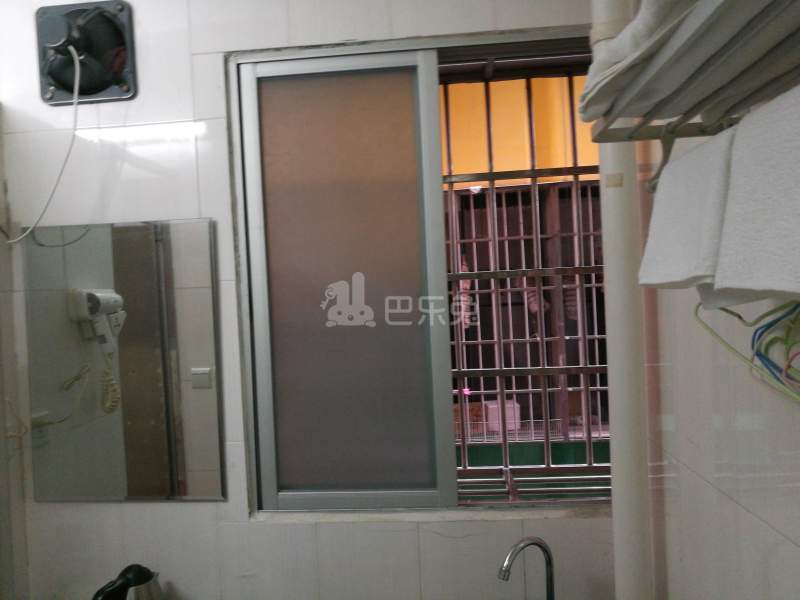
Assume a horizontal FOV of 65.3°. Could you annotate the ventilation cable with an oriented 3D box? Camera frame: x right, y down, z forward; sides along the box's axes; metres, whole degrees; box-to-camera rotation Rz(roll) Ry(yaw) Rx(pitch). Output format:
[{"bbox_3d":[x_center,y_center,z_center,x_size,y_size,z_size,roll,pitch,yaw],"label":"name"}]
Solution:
[{"bbox_3d":[-0.849,-0.368,1.479,0.207,0.456,0.060,-3,1,5],"label":"ventilation cable"}]

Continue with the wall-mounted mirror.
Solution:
[{"bbox_3d":[-0.690,0.156,1.559,0.503,0.700,0.020,-3,1,5],"label":"wall-mounted mirror"}]

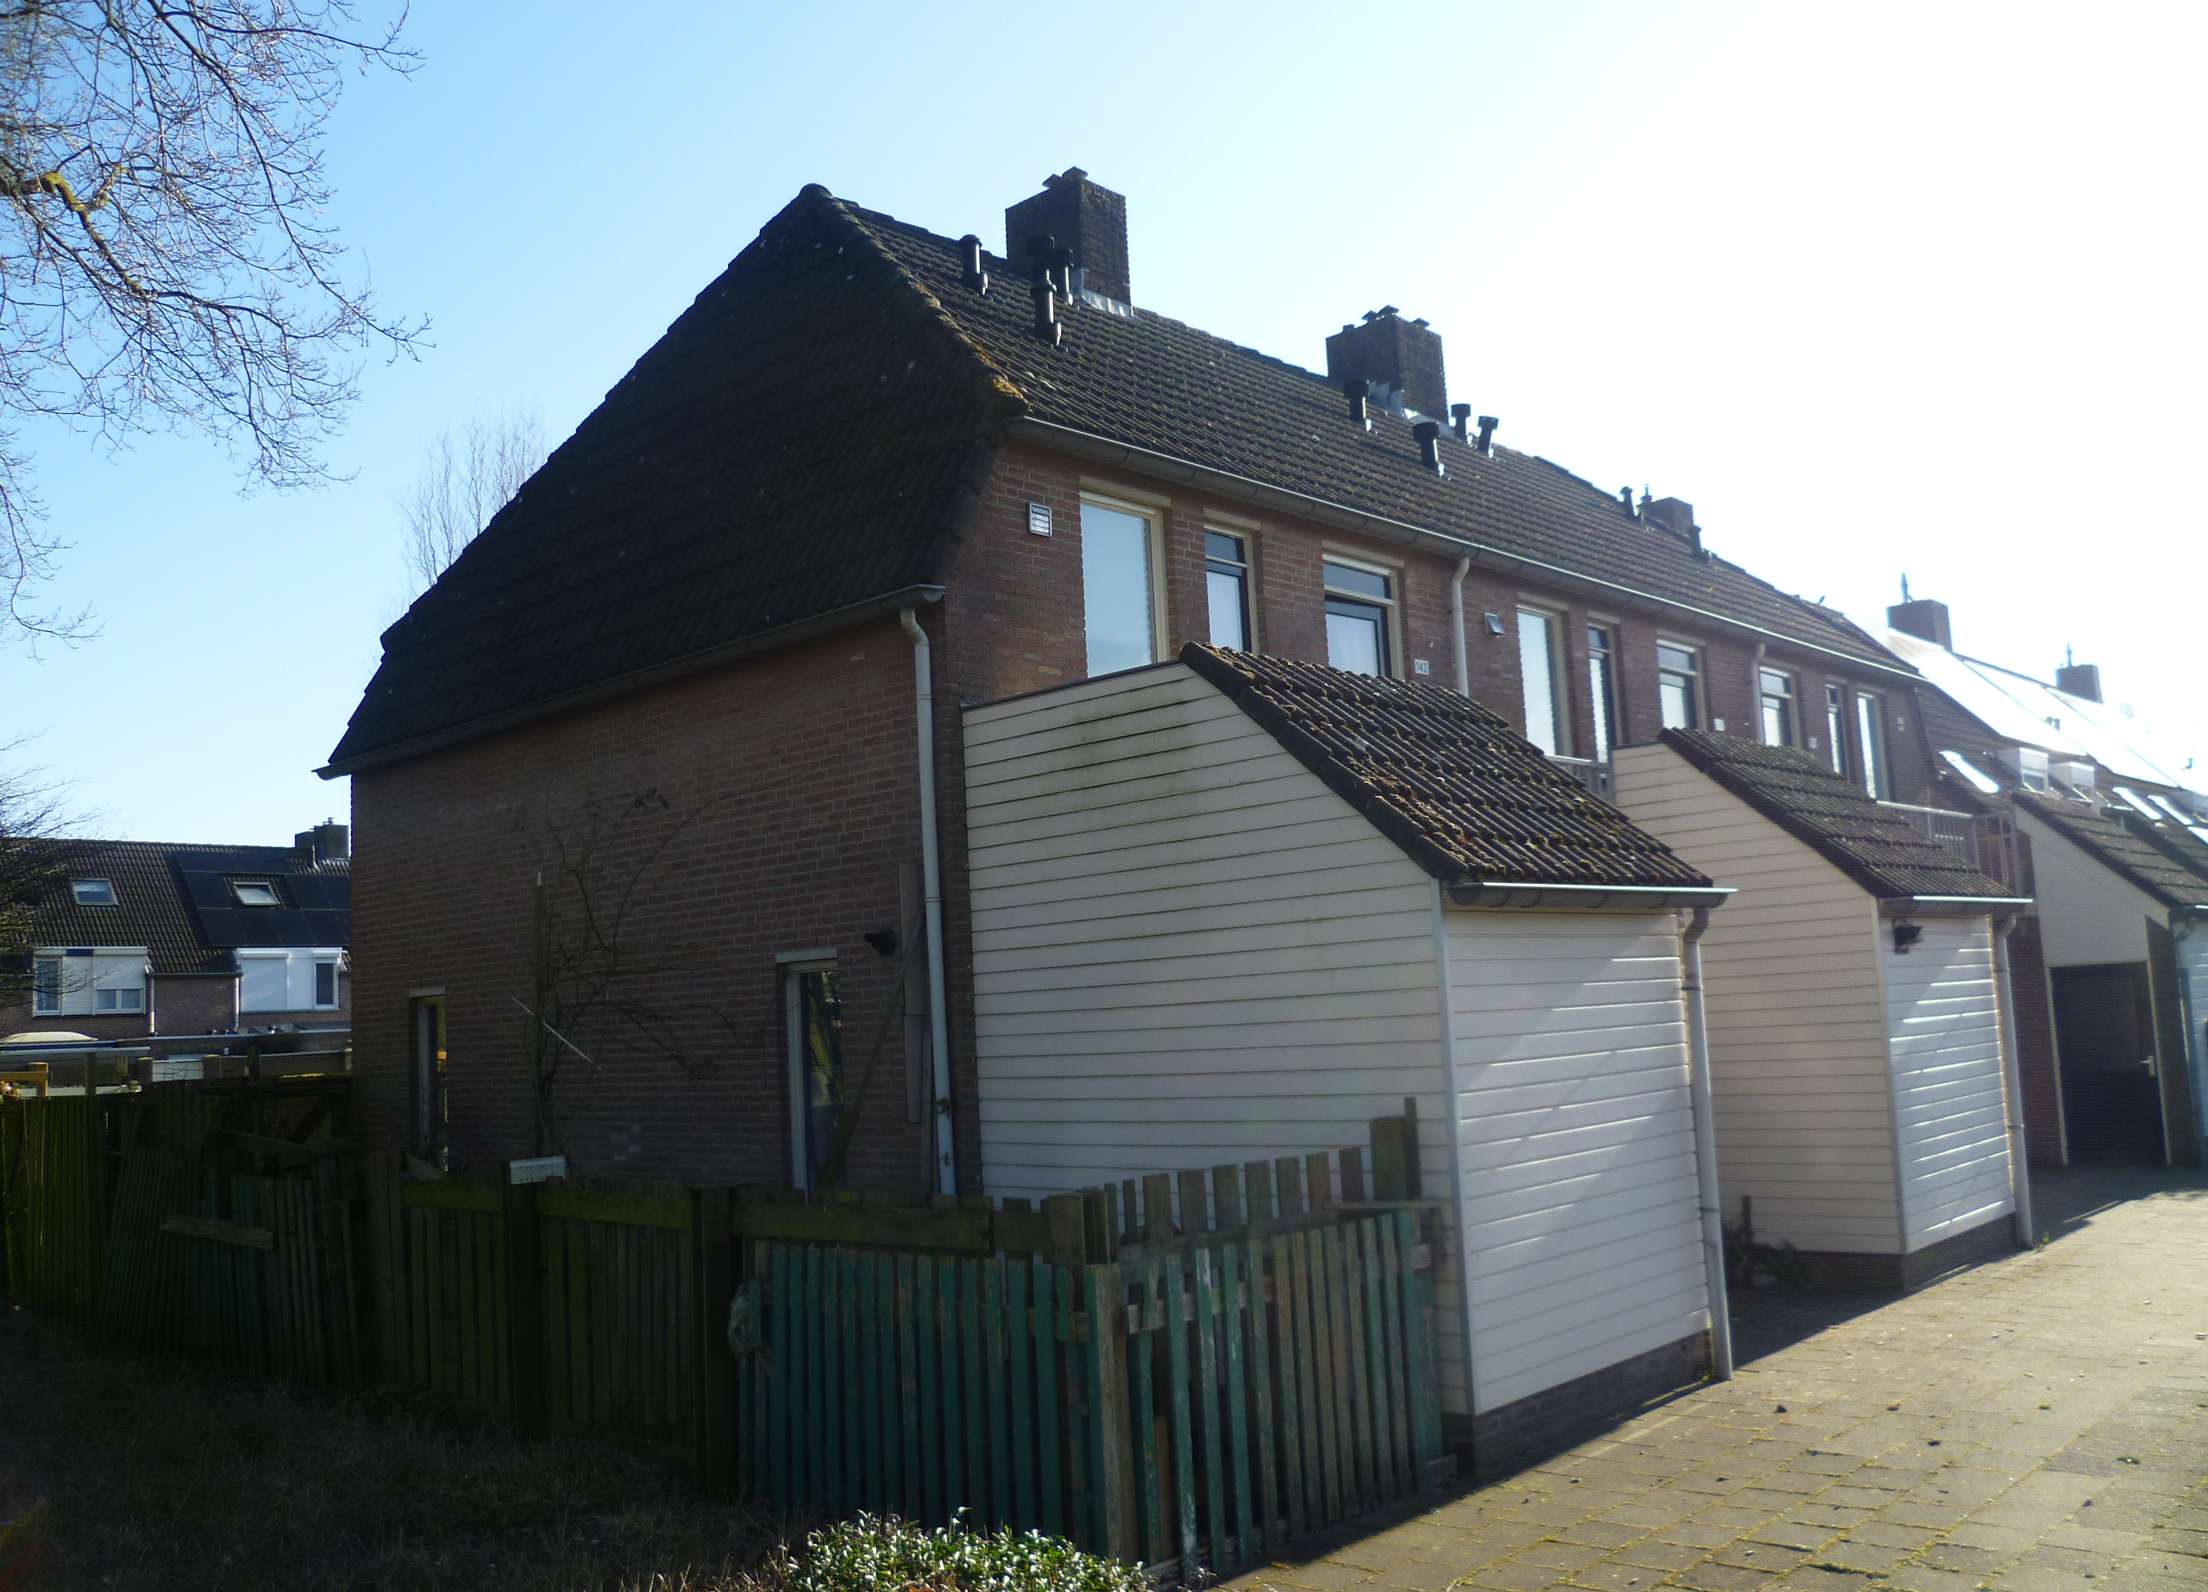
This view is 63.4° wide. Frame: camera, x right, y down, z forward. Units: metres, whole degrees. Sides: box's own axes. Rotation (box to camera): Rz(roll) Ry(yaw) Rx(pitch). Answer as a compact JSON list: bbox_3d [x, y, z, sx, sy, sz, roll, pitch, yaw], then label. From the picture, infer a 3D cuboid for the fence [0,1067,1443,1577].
[{"bbox_3d":[-3.890,2.640,11.133,12.960,1.747,1.882,-10,-10,43],"label":"fence"}]

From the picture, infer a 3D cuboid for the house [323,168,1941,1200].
[{"bbox_3d":[1.510,-0.725,17.683,7.872,9.504,15.187,-10,-10,43],"label":"house"}]

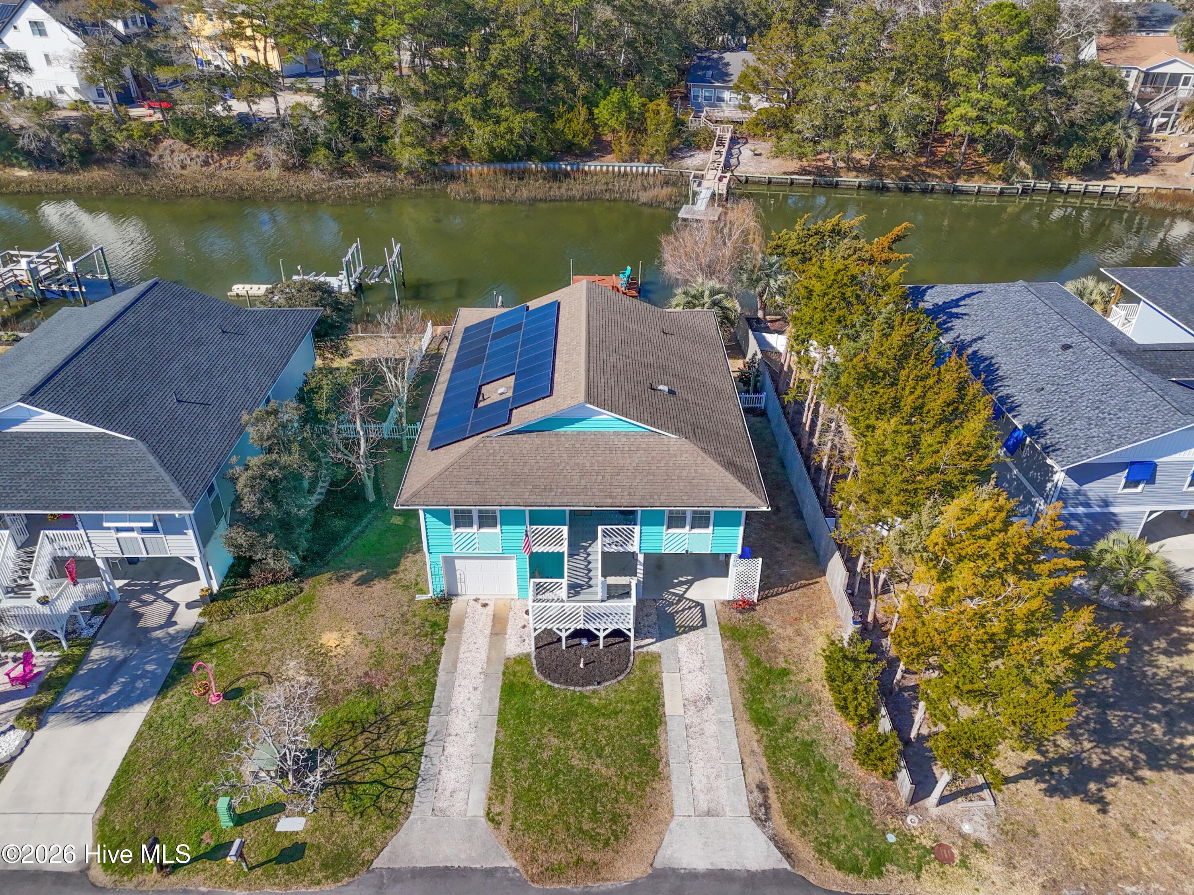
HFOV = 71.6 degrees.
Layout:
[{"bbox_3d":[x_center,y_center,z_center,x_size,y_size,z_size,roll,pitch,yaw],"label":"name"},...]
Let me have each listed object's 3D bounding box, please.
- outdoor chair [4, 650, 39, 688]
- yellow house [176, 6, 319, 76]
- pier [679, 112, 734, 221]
[{"bbox_3d":[-20.459,7.957,29.506,0.750,0.960,0.880,9,35,13],"label":"outdoor chair"},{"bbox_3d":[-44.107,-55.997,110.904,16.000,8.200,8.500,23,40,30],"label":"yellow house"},{"bbox_3d":[11.747,-28.910,84.327,4.440,5.660,19.190,9,35,12],"label":"pier"}]

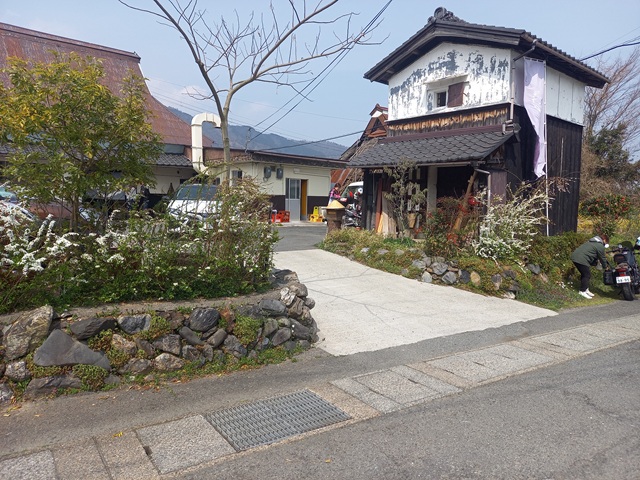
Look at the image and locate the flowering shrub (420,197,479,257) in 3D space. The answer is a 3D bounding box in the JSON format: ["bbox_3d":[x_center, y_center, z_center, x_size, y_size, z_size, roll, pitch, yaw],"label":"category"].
[{"bbox_3d":[2.592,-0.270,9.250,1.150,1.180,1.050,3,6,20],"label":"flowering shrub"}]

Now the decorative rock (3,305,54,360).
[{"bbox_3d":[-2.775,0.881,4.401,0.412,0.491,0.300,-2,6,-23],"label":"decorative rock"}]

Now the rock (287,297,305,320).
[{"bbox_3d":[-0.309,0.865,5.834,0.233,0.279,0.170,-2,6,-23],"label":"rock"}]

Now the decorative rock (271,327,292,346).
[{"bbox_3d":[-0.449,1.125,5.389,0.259,0.215,0.175,-2,6,-23],"label":"decorative rock"}]

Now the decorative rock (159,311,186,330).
[{"bbox_3d":[-1.452,0.787,4.520,0.240,0.190,0.180,-2,6,-24],"label":"decorative rock"}]

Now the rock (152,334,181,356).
[{"bbox_3d":[-1.586,1.090,4.776,0.265,0.209,0.171,-2,6,-23],"label":"rock"}]

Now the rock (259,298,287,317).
[{"bbox_3d":[-0.517,0.735,5.030,0.280,0.180,0.200,-3,6,-30],"label":"rock"}]

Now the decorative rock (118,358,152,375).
[{"bbox_3d":[-1.660,1.135,4.148,0.277,0.116,0.161,-2,6,-35],"label":"decorative rock"}]

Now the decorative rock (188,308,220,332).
[{"bbox_3d":[-1.260,0.878,5.043,0.329,0.241,0.196,-2,6,-23],"label":"decorative rock"}]

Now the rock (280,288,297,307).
[{"bbox_3d":[-0.354,0.636,5.200,0.160,0.200,0.170,6,8,45],"label":"rock"}]

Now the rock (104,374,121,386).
[{"bbox_3d":[-1.794,1.211,3.997,0.126,0.083,0.092,-2,6,-35],"label":"rock"}]

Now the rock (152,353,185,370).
[{"bbox_3d":[-1.413,1.139,4.325,0.278,0.139,0.177,-2,6,-35],"label":"rock"}]

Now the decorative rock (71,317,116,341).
[{"bbox_3d":[-1.983,0.776,4.052,0.366,0.179,0.231,-2,6,-35],"label":"decorative rock"}]

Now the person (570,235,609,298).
[{"bbox_3d":[5.014,0.493,8.600,0.670,1.150,0.480,4,6,31],"label":"person"}]

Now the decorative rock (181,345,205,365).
[{"bbox_3d":[-1.250,1.122,4.530,0.220,0.180,0.170,-2,6,-25],"label":"decorative rock"}]

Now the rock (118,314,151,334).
[{"bbox_3d":[-1.702,0.772,4.224,0.284,0.168,0.196,-2,6,-35],"label":"rock"}]

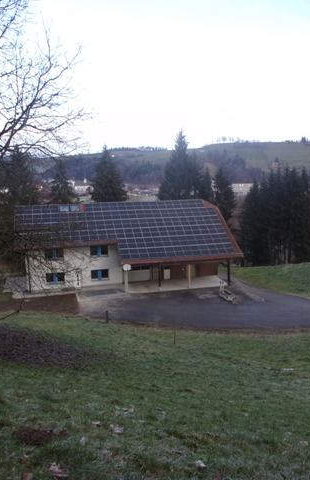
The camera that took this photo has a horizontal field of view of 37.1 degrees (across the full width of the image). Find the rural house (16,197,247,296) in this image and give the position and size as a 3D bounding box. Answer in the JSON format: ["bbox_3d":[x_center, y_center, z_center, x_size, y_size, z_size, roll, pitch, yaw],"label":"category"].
[{"bbox_3d":[-4.020,0.080,56.882,25.050,9.480,15.900,-3,8,-14],"label":"rural house"}]

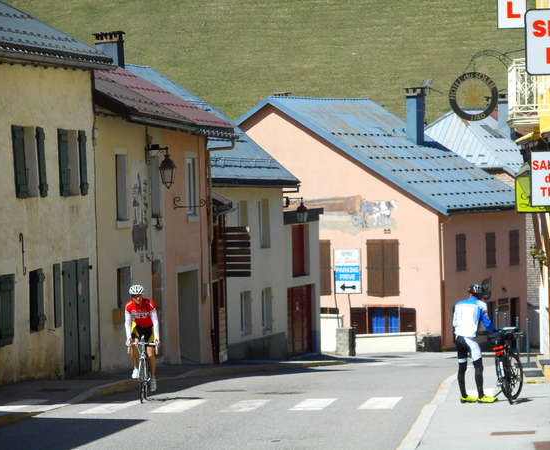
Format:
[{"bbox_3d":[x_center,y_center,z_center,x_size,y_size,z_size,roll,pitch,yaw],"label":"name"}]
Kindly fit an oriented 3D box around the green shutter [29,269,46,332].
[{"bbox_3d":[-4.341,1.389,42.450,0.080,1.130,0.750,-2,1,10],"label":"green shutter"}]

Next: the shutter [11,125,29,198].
[{"bbox_3d":[-4.510,-1.112,41.000,0.050,1.270,0.480,-1,1,14],"label":"shutter"}]

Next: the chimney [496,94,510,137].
[{"bbox_3d":[9.130,-4.337,92.000,0.550,1.850,0.550,-1,1,32],"label":"chimney"}]

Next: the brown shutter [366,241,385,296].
[{"bbox_3d":[3.453,1.502,80.200,0.620,1.900,0.050,-1,1,30],"label":"brown shutter"}]

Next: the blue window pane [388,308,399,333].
[{"bbox_3d":[3.852,3.114,75.500,0.430,0.800,0.060,-1,1,26],"label":"blue window pane"}]

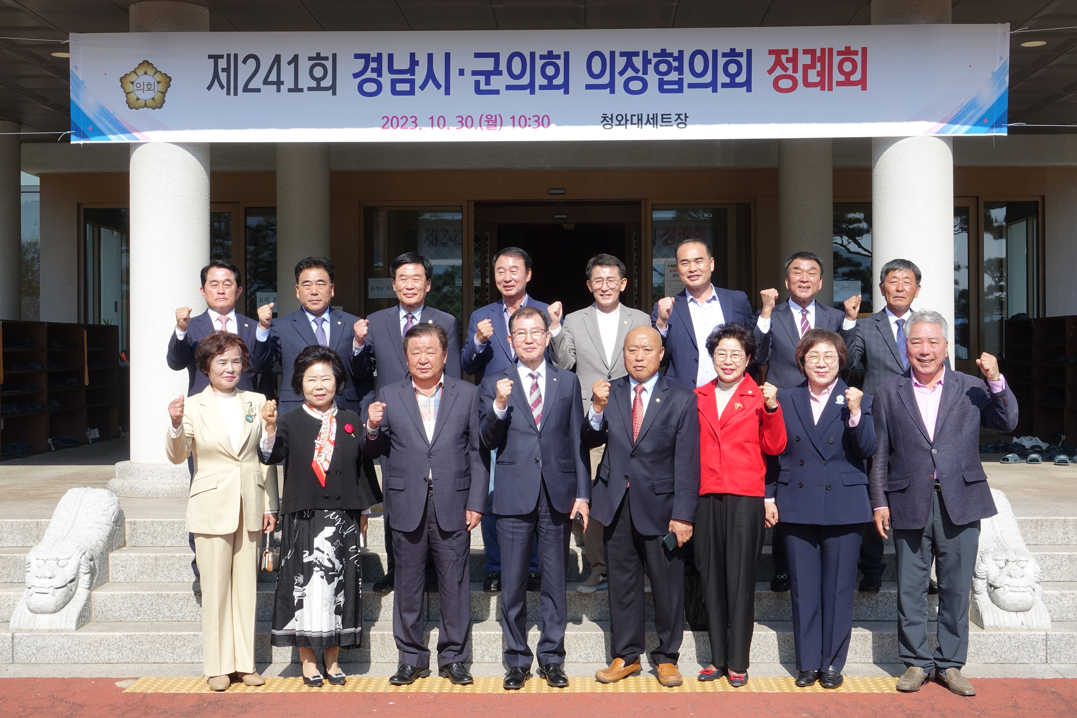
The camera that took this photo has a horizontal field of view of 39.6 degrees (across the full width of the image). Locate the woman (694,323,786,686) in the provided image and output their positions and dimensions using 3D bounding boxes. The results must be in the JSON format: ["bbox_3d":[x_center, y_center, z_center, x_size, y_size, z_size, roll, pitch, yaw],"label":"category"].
[{"bbox_3d":[0.930,0.660,6.900,0.427,1.654,0.400,0,0,3],"label":"woman"}]

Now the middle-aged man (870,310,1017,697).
[{"bbox_3d":[1.793,0.639,6.626,0.652,1.711,0.430,0,0,6],"label":"middle-aged man"}]

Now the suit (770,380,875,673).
[{"bbox_3d":[1.297,0.768,6.830,0.484,1.344,0.350,0,0,3],"label":"suit"}]

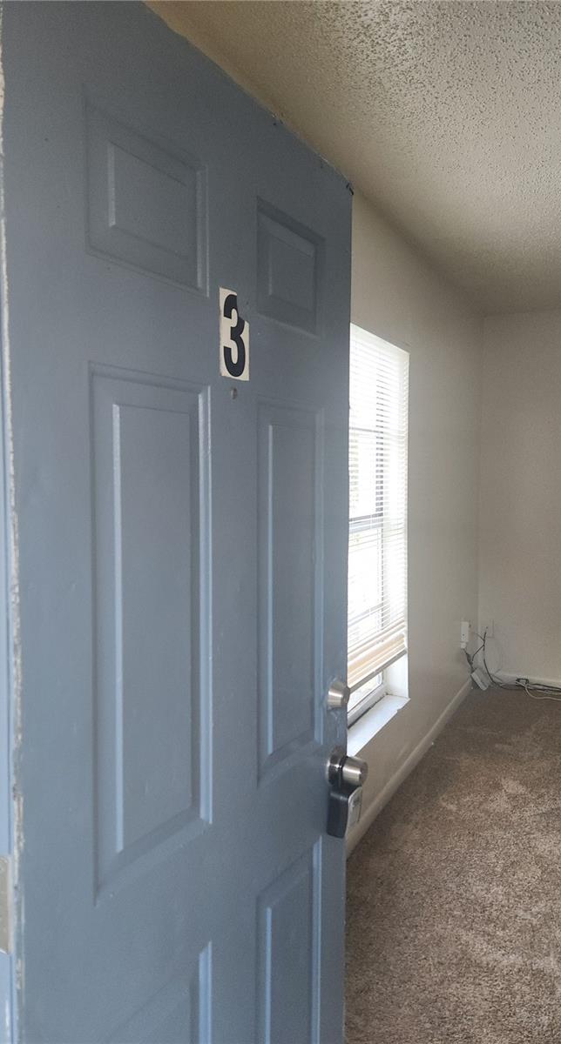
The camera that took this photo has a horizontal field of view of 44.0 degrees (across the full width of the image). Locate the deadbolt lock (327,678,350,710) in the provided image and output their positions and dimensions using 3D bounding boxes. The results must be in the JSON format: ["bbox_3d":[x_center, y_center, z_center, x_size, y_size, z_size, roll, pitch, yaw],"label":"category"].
[{"bbox_3d":[0.115,0.333,1.347,0.026,0.062,0.061,2,4,31],"label":"deadbolt lock"}]

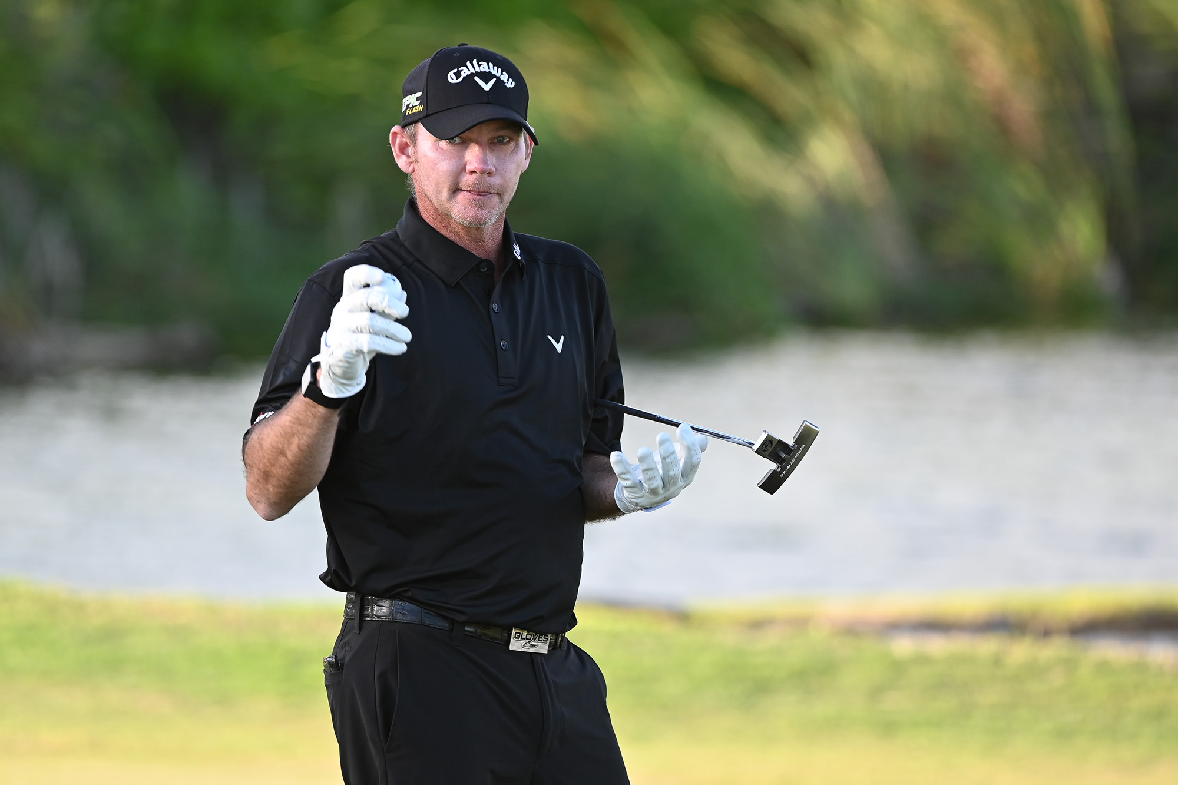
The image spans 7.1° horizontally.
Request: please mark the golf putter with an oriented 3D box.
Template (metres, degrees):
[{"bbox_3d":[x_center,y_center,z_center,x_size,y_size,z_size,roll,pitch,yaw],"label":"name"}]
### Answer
[{"bbox_3d":[0.031,0.017,12.619,0.072,0.107,0.870,29,-8,-32],"label":"golf putter"}]

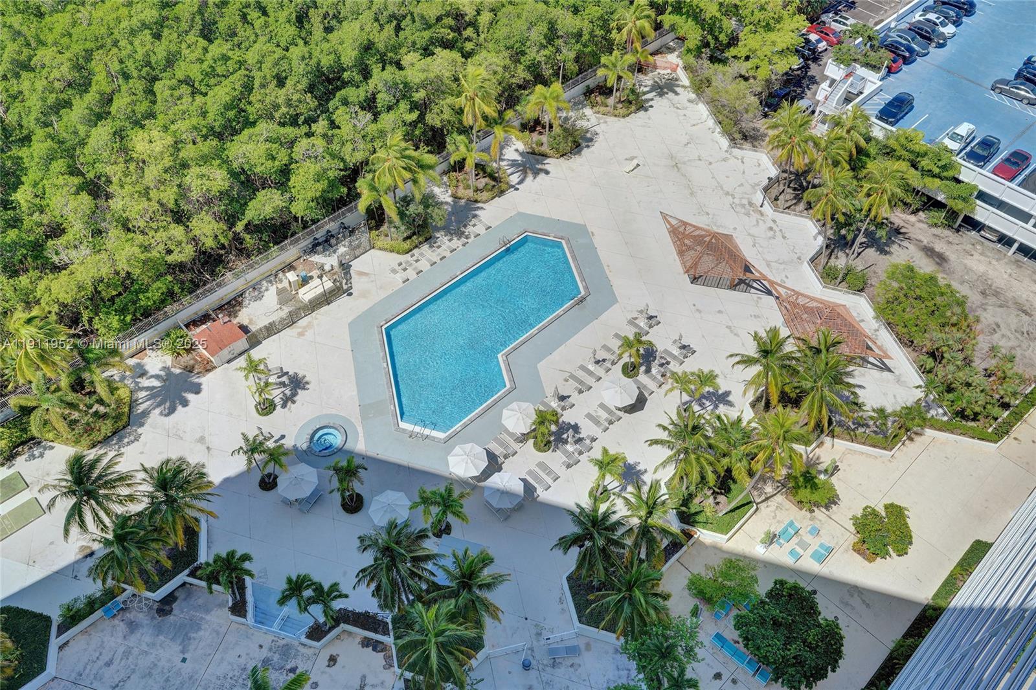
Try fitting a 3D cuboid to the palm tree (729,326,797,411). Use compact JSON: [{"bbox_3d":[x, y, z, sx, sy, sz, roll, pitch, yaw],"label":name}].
[{"bbox_3d":[17.518,2.338,59.201,5.100,8.180,5.100,-1,51,0],"label":"palm tree"}]

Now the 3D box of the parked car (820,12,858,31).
[{"bbox_3d":[39.733,-39.995,99.556,1.900,1.680,4.650,-37,59,-25],"label":"parked car"}]

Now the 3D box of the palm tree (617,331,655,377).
[{"bbox_3d":[9.198,0.713,64.300,2.900,4.000,2.900,-2,51,0],"label":"palm tree"}]

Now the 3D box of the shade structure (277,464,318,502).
[{"bbox_3d":[-15.483,10.075,57.270,2.750,2.550,2.750,7,52,7],"label":"shade structure"}]

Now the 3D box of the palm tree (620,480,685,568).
[{"bbox_3d":[8.096,12.235,50.936,4.400,8.760,4.400,-1,51,0],"label":"palm tree"}]

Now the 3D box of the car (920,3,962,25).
[{"bbox_3d":[47.908,-37.411,90.185,1.820,1.470,4.600,-36,58,-24],"label":"car"}]

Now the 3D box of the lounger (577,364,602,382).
[{"bbox_3d":[6.084,2.456,68.056,2.060,0.400,0.690,35,59,25],"label":"lounger"}]

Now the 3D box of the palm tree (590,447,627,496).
[{"bbox_3d":[6.108,9.217,55.960,2.600,5.040,2.600,-1,51,0],"label":"palm tree"}]

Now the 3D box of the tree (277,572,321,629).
[{"bbox_3d":[-14.023,17.172,52.944,2.600,6.000,2.600,0,51,0],"label":"tree"}]

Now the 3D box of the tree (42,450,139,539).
[{"bbox_3d":[-28.314,11.475,55.633,6.300,8.600,6.200,0,51,0],"label":"tree"}]

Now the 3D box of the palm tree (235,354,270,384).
[{"bbox_3d":[-19.914,2.854,61.899,2.600,4.500,2.500,-2,51,0],"label":"palm tree"}]

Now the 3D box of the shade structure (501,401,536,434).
[{"bbox_3d":[0.192,6.168,63.677,2.950,2.600,2.950,0,51,0],"label":"shade structure"}]

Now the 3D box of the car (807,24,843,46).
[{"bbox_3d":[38.872,-39.496,101.920,1.800,1.440,4.550,-35,59,-25],"label":"car"}]

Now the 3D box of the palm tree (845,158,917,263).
[{"bbox_3d":[29.482,-9.852,68.591,5.900,10.900,5.900,-2,51,0],"label":"palm tree"}]

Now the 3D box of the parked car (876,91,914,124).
[{"bbox_3d":[36.996,-23.096,78.946,4.500,1.550,1.840,-37,59,-25],"label":"parked car"}]

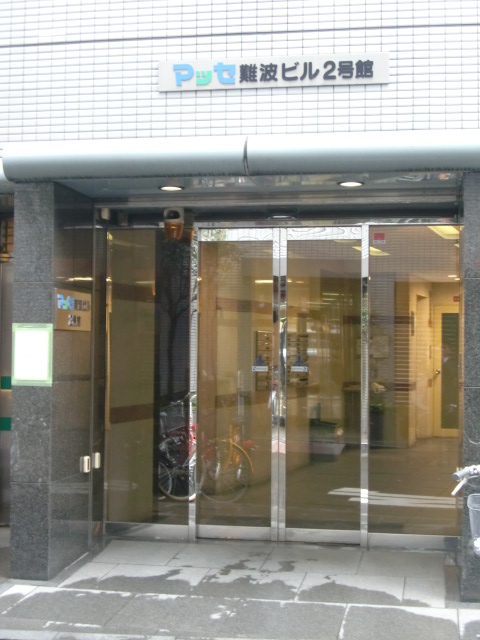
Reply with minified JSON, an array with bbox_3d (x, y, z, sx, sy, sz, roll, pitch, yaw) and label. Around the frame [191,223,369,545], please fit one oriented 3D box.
[{"bbox_3d":[0.261,0.427,6.975,1.230,2.214,0.100,0,-1,11],"label":"frame"}]

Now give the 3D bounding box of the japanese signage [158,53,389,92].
[{"bbox_3d":[0.206,-1.593,6.541,1.498,0.203,0.040,0,-1,11],"label":"japanese signage"}]

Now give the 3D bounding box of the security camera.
[{"bbox_3d":[-0.450,-0.657,6.924,0.133,0.218,0.130,0,-1,11],"label":"security camera"}]

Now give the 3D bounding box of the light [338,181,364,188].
[{"bbox_3d":[0.678,-0.823,6.187,0.155,0.030,0.155,0,-1,11],"label":"light"}]

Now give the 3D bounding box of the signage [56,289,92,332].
[{"bbox_3d":[-1.066,-0.056,6.495,0.020,0.250,0.648,0,-1,11],"label":"signage"}]

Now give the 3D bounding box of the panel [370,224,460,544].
[{"bbox_3d":[1.162,0.394,6.806,0.599,2.066,0.035,0,-1,11],"label":"panel"}]

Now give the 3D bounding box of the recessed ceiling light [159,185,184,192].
[{"bbox_3d":[-0.431,-0.827,6.410,0.164,0.030,0.164,1,-1,0],"label":"recessed ceiling light"}]

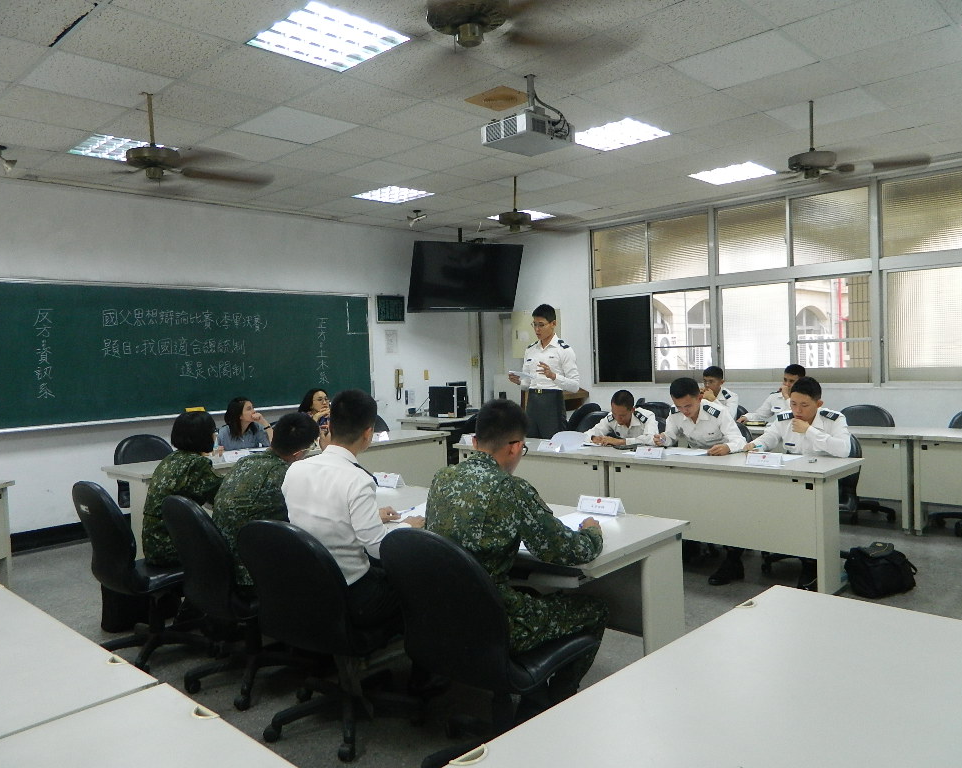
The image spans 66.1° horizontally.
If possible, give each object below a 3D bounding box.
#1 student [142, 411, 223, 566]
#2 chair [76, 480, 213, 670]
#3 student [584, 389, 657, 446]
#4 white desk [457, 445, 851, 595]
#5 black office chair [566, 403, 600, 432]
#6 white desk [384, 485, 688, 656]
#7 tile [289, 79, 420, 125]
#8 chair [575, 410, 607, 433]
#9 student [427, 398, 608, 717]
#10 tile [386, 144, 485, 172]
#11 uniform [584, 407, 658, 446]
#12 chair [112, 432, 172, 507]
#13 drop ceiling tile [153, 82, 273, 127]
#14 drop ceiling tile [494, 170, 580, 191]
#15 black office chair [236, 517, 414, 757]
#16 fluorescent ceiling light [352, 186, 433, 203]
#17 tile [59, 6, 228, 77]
[{"bbox_3d":[-1.476,0.738,3.975,0.470,1.170,0.730,0,3,44],"label":"student"},{"bbox_3d":[-1.637,0.901,3.668,0.600,0.903,0.630,0,3,44],"label":"chair"},{"bbox_3d":[1.105,0.596,5.779,0.720,1.110,0.540,-4,3,-43],"label":"student"},{"bbox_3d":[1.110,0.836,5.418,2.946,0.689,0.753,0,3,44],"label":"white desk"},{"bbox_3d":[0.845,0.671,6.724,0.600,0.940,0.600,-3,3,-20],"label":"black office chair"},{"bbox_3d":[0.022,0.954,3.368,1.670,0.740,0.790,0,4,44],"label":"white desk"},{"bbox_3d":[-0.736,-1.648,4.303,0.600,0.020,0.600,0,4,44],"label":"tile"},{"bbox_3d":[0.949,0.732,6.711,0.600,0.910,0.620,1,3,44],"label":"chair"},{"bbox_3d":[0.192,0.683,2.616,0.560,1.284,0.900,0,3,41],"label":"student"},{"bbox_3d":[-0.346,-1.720,5.585,0.600,0.020,0.600,0,4,44],"label":"tile"},{"bbox_3d":[1.104,0.376,5.763,0.420,0.430,0.500,-4,3,-43],"label":"uniform"},{"bbox_3d":[-2.559,0.849,5.850,0.630,0.903,0.600,0,3,44],"label":"chair"},{"bbox_3d":[-1.584,-1.615,4.282,0.600,0.020,0.600,0,4,44],"label":"drop ceiling tile"},{"bbox_3d":[0.491,-1.791,6.490,0.600,0.018,0.600,0,3,44],"label":"drop ceiling tile"},{"bbox_3d":[-0.557,0.903,2.905,0.600,0.878,0.630,-1,3,30],"label":"black office chair"},{"bbox_3d":[-0.818,-1.788,6.902,0.600,0.080,0.600,0,3,44],"label":"fluorescent ceiling light"},{"bbox_3d":[-1.602,-1.610,3.511,0.600,0.020,0.600,1,3,44],"label":"tile"}]

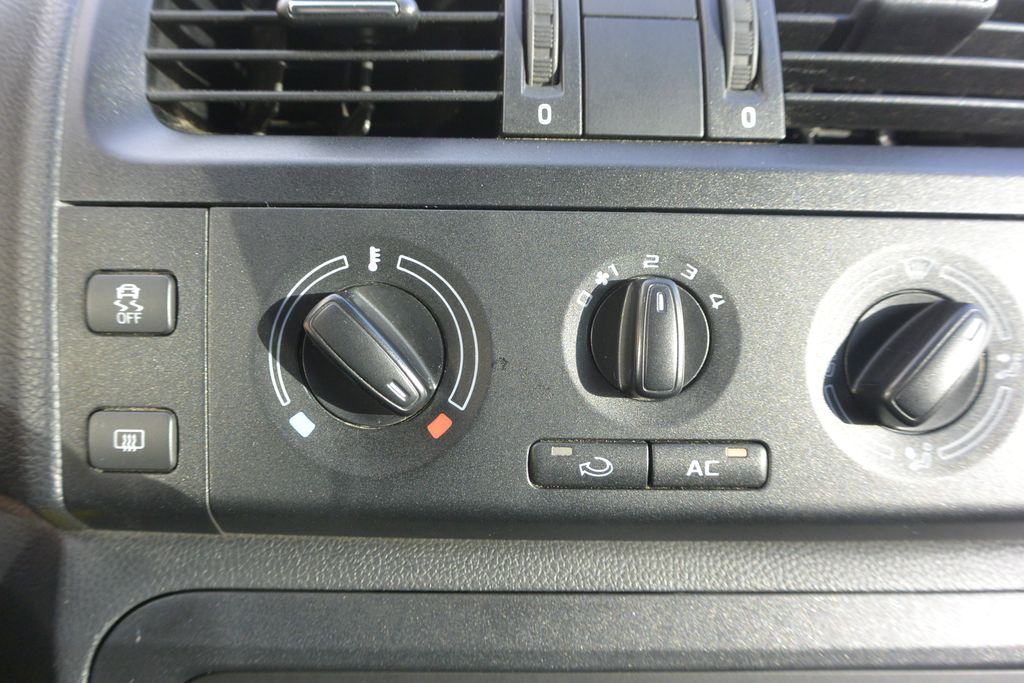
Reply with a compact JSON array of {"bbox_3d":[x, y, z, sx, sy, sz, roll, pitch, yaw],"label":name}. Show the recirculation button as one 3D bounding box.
[{"bbox_3d":[0.019,0.030,0.188,0.029,0.011,0.006,0,-2,0],"label":"recirculation button"}]

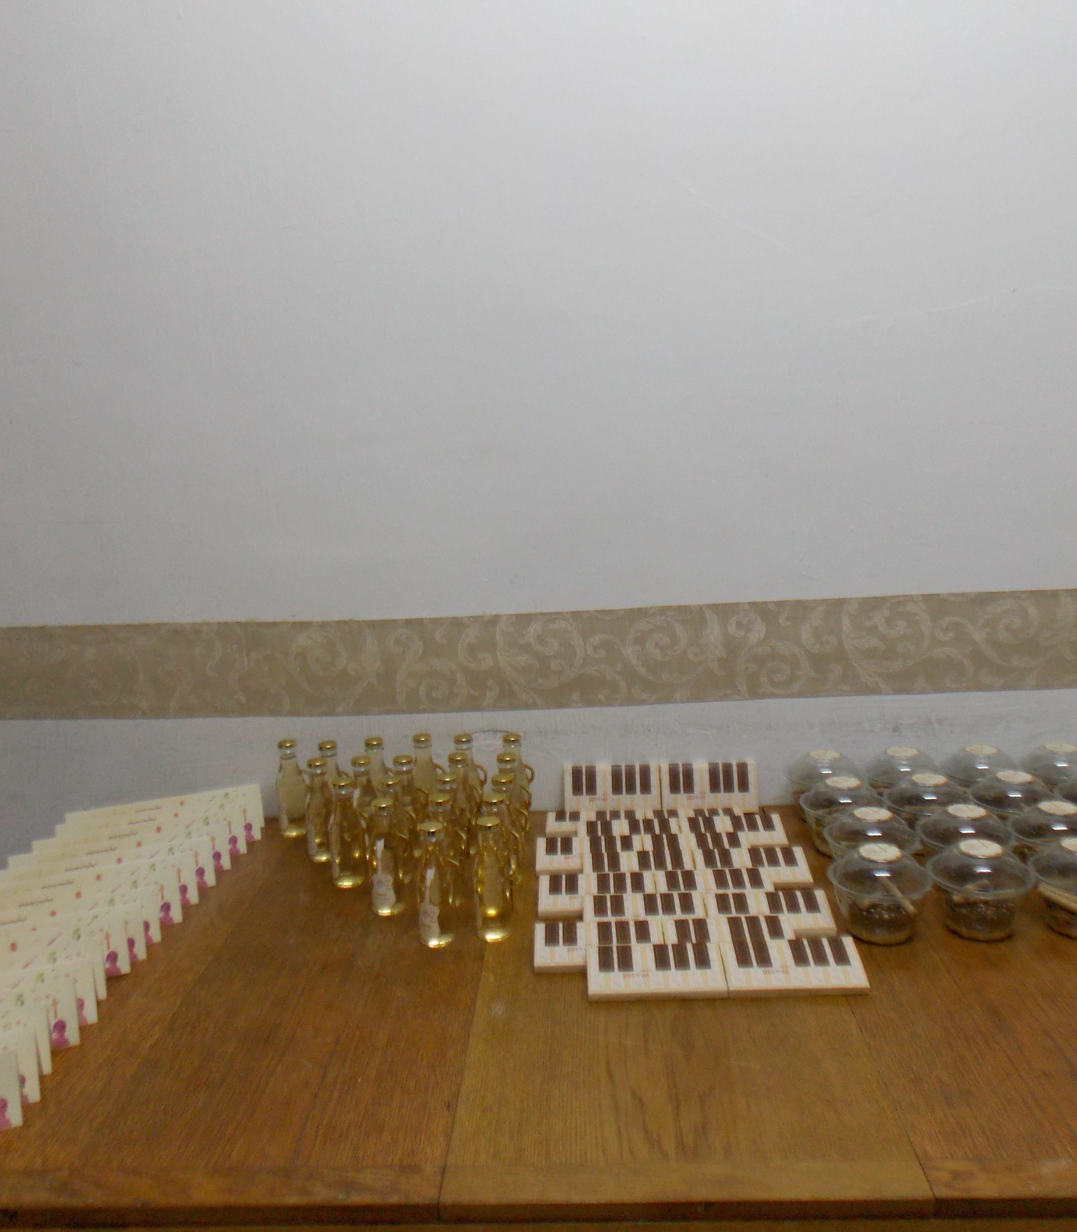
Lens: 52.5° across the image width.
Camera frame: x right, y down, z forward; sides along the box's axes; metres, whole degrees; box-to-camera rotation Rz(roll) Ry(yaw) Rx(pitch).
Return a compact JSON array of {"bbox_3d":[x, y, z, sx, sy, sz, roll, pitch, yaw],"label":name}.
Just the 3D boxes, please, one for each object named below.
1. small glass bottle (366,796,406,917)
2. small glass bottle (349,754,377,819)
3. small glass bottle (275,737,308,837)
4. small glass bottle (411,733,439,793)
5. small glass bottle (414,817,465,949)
[{"bbox_3d":[-0.200,0.320,1.451,0.049,0.152,0.045,-2,10,3],"label":"small glass bottle"},{"bbox_3d":[-0.257,0.289,1.638,0.049,0.152,0.045,-2,10,3],"label":"small glass bottle"},{"bbox_3d":[-0.396,0.279,1.764,0.049,0.158,0.046,3,12,26],"label":"small glass bottle"},{"bbox_3d":[-0.179,0.266,1.742,0.051,0.152,0.046,-2,10,3],"label":"small glass bottle"},{"bbox_3d":[-0.127,0.331,1.353,0.051,0.152,0.046,-2,10,3],"label":"small glass bottle"}]

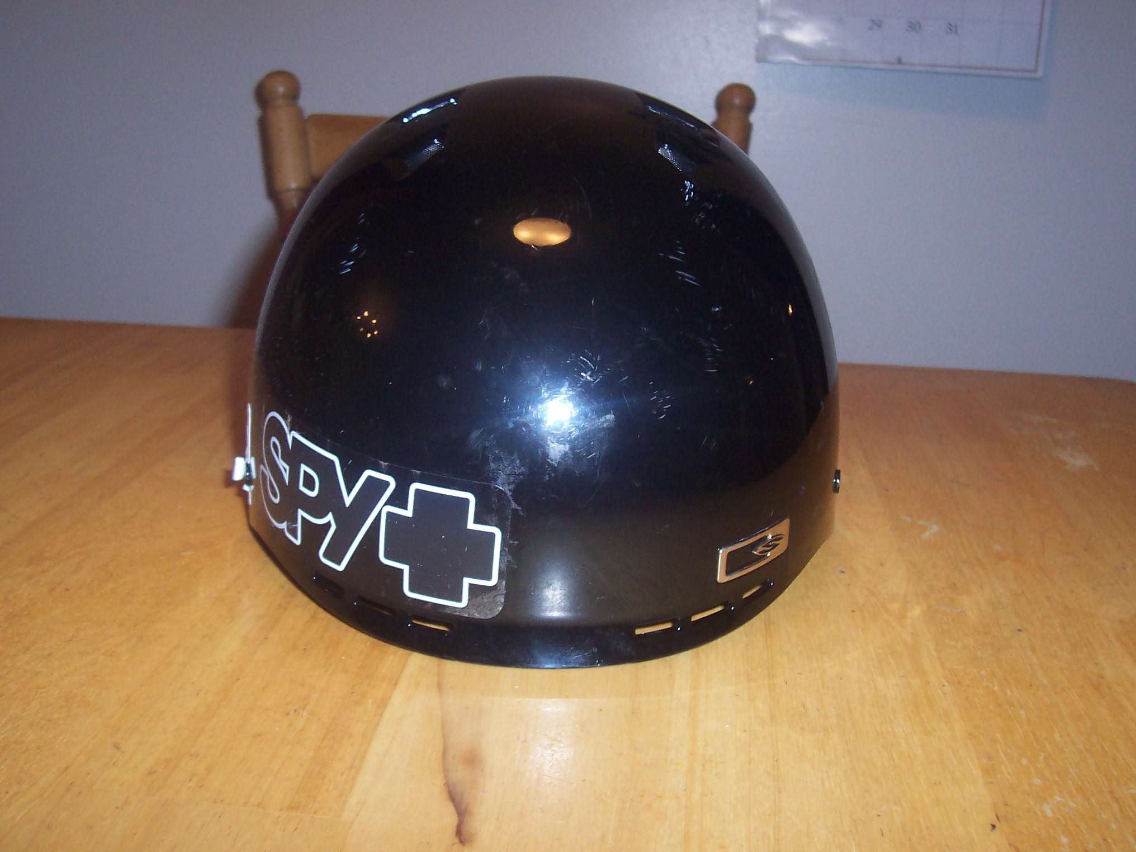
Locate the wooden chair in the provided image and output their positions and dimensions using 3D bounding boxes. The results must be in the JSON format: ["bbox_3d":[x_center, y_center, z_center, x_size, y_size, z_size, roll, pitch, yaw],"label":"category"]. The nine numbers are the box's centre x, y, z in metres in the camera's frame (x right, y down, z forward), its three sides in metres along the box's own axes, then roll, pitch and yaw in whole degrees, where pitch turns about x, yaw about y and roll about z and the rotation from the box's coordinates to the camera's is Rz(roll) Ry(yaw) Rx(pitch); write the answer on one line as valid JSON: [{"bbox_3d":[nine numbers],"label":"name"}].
[{"bbox_3d":[-0.034,0.203,0.988,0.452,0.957,0.490,0,13,-9],"label":"wooden chair"}]

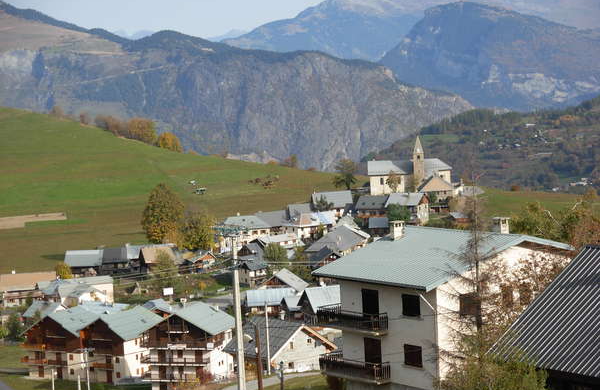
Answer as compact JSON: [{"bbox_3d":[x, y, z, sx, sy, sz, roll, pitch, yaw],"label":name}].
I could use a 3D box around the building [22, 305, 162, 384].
[{"bbox_3d":[-37.470,26.880,327.000,21.200,11.600,14.500,0,5,27],"label":"building"}]

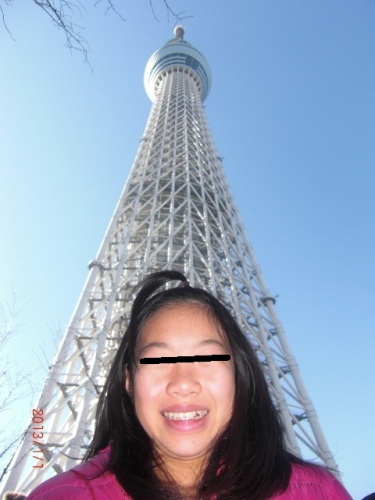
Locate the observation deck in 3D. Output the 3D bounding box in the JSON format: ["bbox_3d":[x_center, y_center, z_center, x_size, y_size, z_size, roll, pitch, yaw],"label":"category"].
[{"bbox_3d":[-7.600,-139.000,340.000,58.000,44.000,58.000,-1,-52,-1],"label":"observation deck"}]

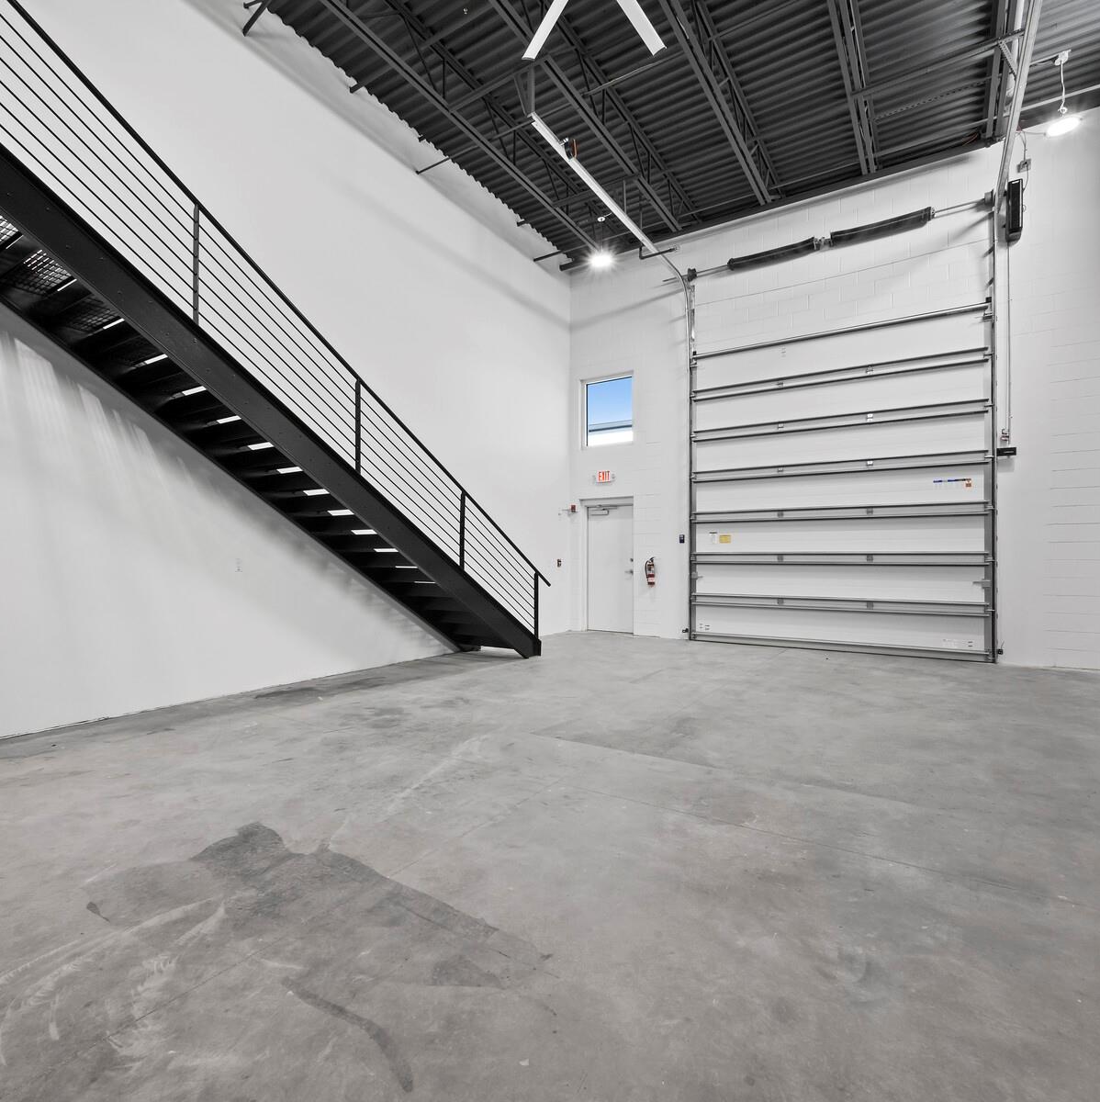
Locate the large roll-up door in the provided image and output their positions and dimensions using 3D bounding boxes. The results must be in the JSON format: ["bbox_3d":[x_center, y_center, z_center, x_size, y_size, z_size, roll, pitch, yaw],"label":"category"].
[{"bbox_3d":[3.700,-0.992,7.999,3.740,4.660,0.160,0,0,31],"label":"large roll-up door"}]

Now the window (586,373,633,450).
[{"bbox_3d":[0.992,-2.293,9.831,0.940,1.120,0.120,0,0,31],"label":"window"}]

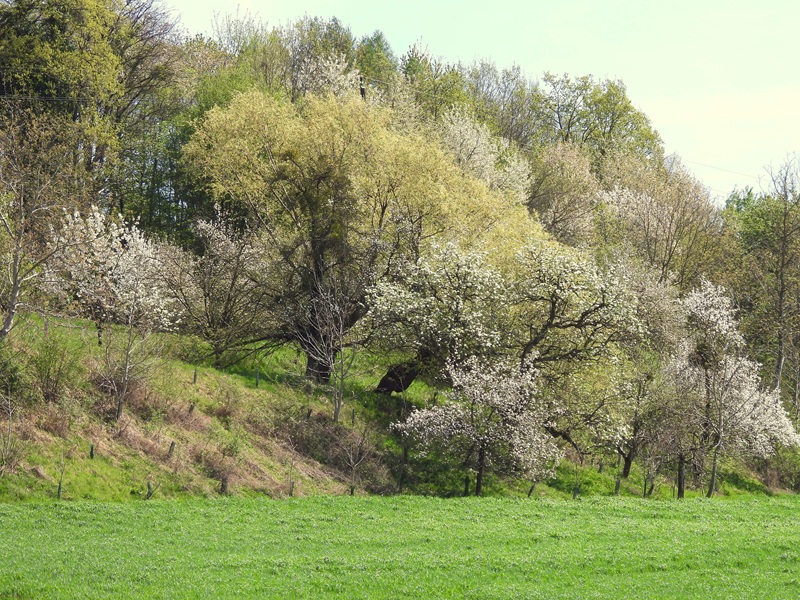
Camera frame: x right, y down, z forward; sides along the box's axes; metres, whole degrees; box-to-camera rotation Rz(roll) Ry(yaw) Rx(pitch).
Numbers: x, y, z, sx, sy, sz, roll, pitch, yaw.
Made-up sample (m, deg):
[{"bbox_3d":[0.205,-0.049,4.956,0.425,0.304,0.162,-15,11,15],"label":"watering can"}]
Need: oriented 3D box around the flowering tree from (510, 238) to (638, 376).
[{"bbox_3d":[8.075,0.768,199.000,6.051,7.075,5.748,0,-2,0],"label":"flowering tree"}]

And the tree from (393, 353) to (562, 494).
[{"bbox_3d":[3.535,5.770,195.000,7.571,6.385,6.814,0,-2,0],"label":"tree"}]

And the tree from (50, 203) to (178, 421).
[{"bbox_3d":[-13.650,0.641,203.000,6.267,9.971,5.954,0,-2,0],"label":"tree"}]

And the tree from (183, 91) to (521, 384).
[{"bbox_3d":[-2.278,-2.973,205.000,16.302,14.145,13.857,0,-2,0],"label":"tree"}]

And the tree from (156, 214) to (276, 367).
[{"bbox_3d":[-8.745,-0.434,206.000,5.975,7.372,5.676,0,-2,0],"label":"tree"}]

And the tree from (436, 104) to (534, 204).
[{"bbox_3d":[4.251,-7.043,219.000,4.969,5.737,4.720,0,-2,0],"label":"tree"}]

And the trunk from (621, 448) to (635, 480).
[{"bbox_3d":[10.482,7.510,197.000,0.645,1.521,0.548,0,-2,0],"label":"trunk"}]

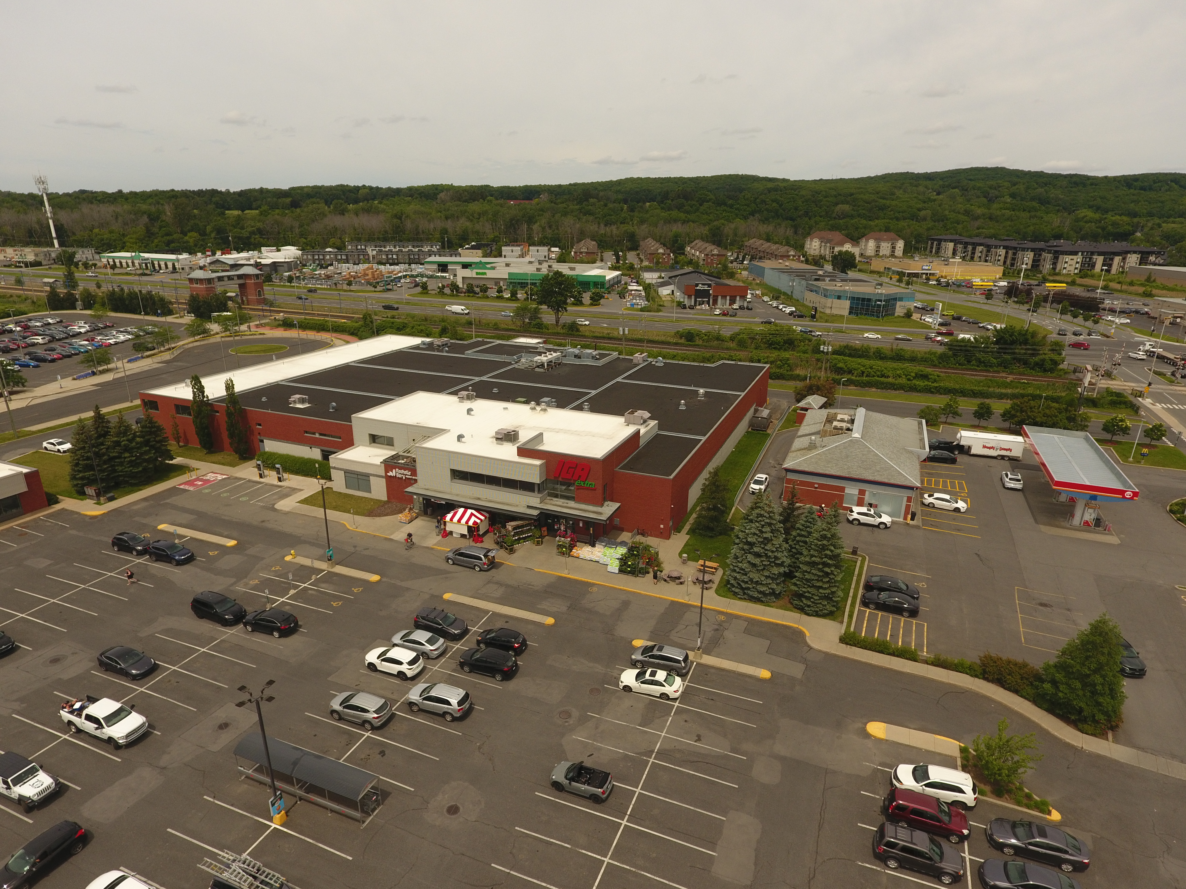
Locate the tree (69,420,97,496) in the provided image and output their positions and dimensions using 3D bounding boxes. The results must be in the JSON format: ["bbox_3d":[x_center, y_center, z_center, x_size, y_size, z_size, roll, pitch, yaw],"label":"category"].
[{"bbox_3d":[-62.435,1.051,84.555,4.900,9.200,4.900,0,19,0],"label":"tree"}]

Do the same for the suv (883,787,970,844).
[{"bbox_3d":[19.079,21.006,39.072,4.580,1.690,1.785,8,20,20],"label":"suv"}]

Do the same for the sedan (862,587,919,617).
[{"bbox_3d":[26.077,13.707,59.801,4.700,1.460,1.830,9,21,25],"label":"sedan"}]

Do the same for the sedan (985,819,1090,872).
[{"bbox_3d":[24.355,21.760,37.580,4.860,1.450,1.820,8,21,20],"label":"sedan"}]

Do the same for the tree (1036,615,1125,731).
[{"bbox_3d":[34.287,15.237,47.404,5.300,7.900,5.300,16,24,38],"label":"tree"}]

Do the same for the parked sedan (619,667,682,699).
[{"bbox_3d":[4.241,17.329,49.995,4.600,1.450,1.770,7,20,17],"label":"parked sedan"}]

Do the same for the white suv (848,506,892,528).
[{"bbox_3d":[30.635,8.078,75.508,4.540,1.680,1.840,7,20,22],"label":"white suv"}]

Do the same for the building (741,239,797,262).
[{"bbox_3d":[119.264,-128.964,460.767,13.500,13.500,90.000,0,19,-2],"label":"building"}]

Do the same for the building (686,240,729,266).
[{"bbox_3d":[69.388,-115.566,412.058,13.600,11.000,62.000,0,20,0],"label":"building"}]

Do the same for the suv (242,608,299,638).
[{"bbox_3d":[-26.563,14.496,56.401,4.660,1.650,1.870,6,20,18],"label":"suv"}]

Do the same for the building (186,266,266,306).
[{"bbox_3d":[-128.267,-55.587,243.324,7.000,14.000,27.000,8,20,22],"label":"building"}]

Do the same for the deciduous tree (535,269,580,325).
[{"bbox_3d":[-11.001,-45.557,213.016,12.800,17.200,12.800,0,19,-3],"label":"deciduous tree"}]

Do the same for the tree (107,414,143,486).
[{"bbox_3d":[-59.409,0.361,86.723,4.300,9.300,4.300,-12,22,-34],"label":"tree"}]

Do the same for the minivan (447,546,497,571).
[{"bbox_3d":[-11.843,10.796,66.306,5.150,1.750,1.980,9,21,23],"label":"minivan"}]

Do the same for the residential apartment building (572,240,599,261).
[{"bbox_3d":[-4.387,-141.764,503.096,18.000,13.000,36.000,0,19,0],"label":"residential apartment building"}]

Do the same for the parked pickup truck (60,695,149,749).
[{"bbox_3d":[-32.390,18.229,45.573,5.700,1.930,2.030,8,21,20],"label":"parked pickup truck"}]

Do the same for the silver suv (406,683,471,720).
[{"bbox_3d":[-10.761,17.772,47.943,4.685,1.700,1.885,8,20,20],"label":"silver suv"}]

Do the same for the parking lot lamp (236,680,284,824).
[{"bbox_3d":[-17.842,17.371,37.788,2.450,8.950,2.400,8,21,20],"label":"parking lot lamp"}]

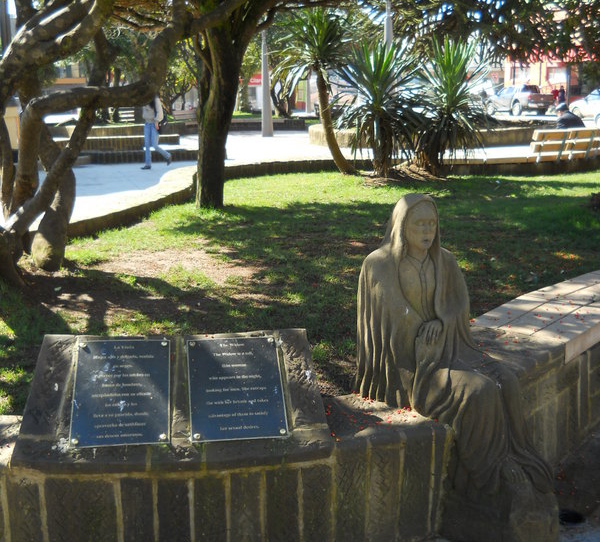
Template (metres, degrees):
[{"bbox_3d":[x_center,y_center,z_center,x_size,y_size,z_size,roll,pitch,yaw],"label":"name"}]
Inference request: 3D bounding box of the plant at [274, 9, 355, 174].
[{"bbox_3d":[0.236,-2.846,13.912,1.300,2.650,1.300,0,12,0],"label":"plant"}]

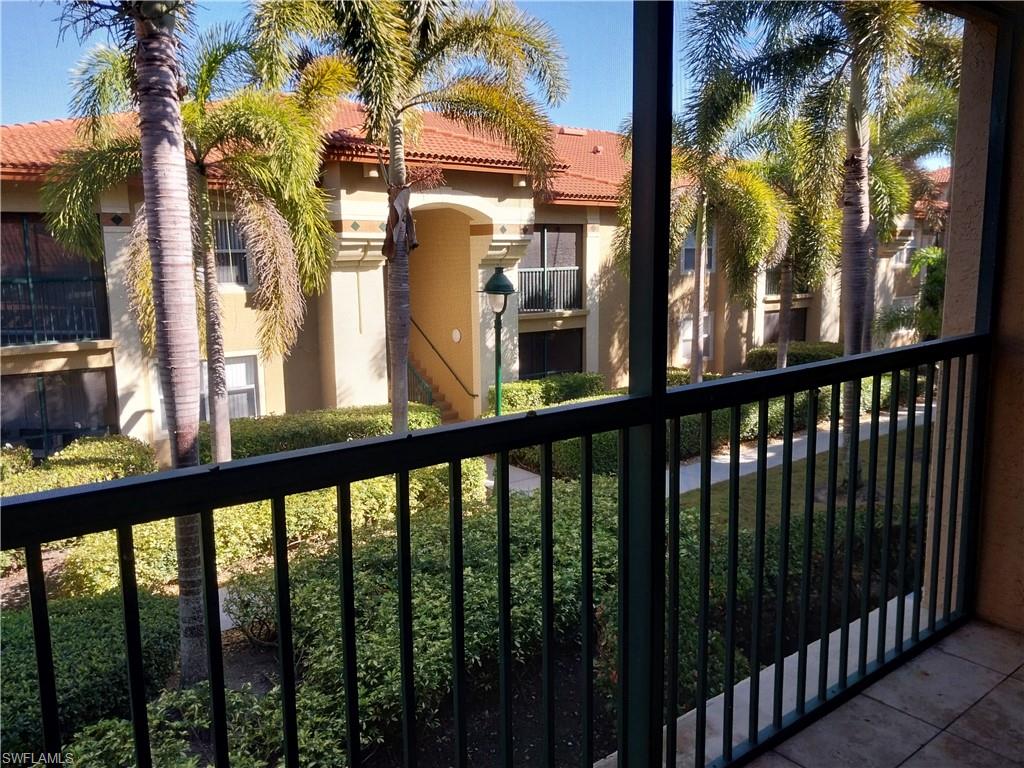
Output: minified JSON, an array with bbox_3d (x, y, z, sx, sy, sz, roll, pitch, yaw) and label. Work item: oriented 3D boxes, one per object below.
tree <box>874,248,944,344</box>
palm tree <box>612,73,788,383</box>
[{"bbox_3d":[14.323,-2.450,27.140,2.800,4.660,2.700,4,10,27],"label":"tree"},{"bbox_3d":[4.572,-2.915,18.441,4.300,8.540,4.200,1,9,14],"label":"palm tree"}]

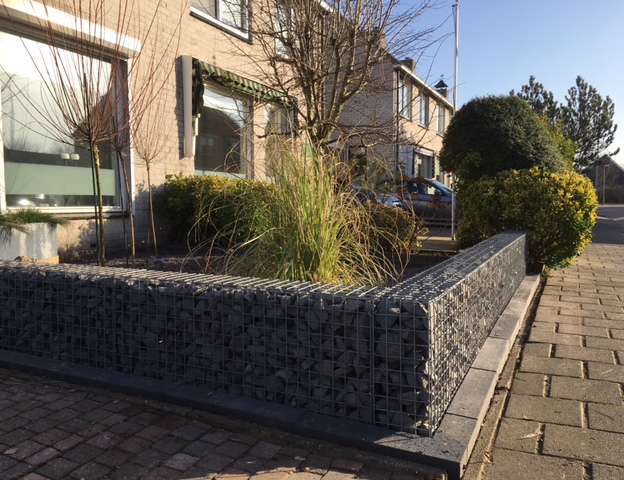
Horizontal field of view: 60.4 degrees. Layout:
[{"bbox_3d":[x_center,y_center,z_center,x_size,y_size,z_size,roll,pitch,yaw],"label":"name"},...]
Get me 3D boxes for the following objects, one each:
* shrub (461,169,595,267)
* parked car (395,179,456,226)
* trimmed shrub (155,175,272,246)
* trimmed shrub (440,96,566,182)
[{"bbox_3d":[2.620,-0.285,6.619,1.700,1.280,1.350,2,4,26],"label":"shrub"},{"bbox_3d":[2.873,-0.961,14.930,4.300,1.480,1.780,2,4,26],"label":"parked car"},{"bbox_3d":[-1.259,-0.384,7.378,0.850,0.930,1.950,2,4,26],"label":"trimmed shrub"},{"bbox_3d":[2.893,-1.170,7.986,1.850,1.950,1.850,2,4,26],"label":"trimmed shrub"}]

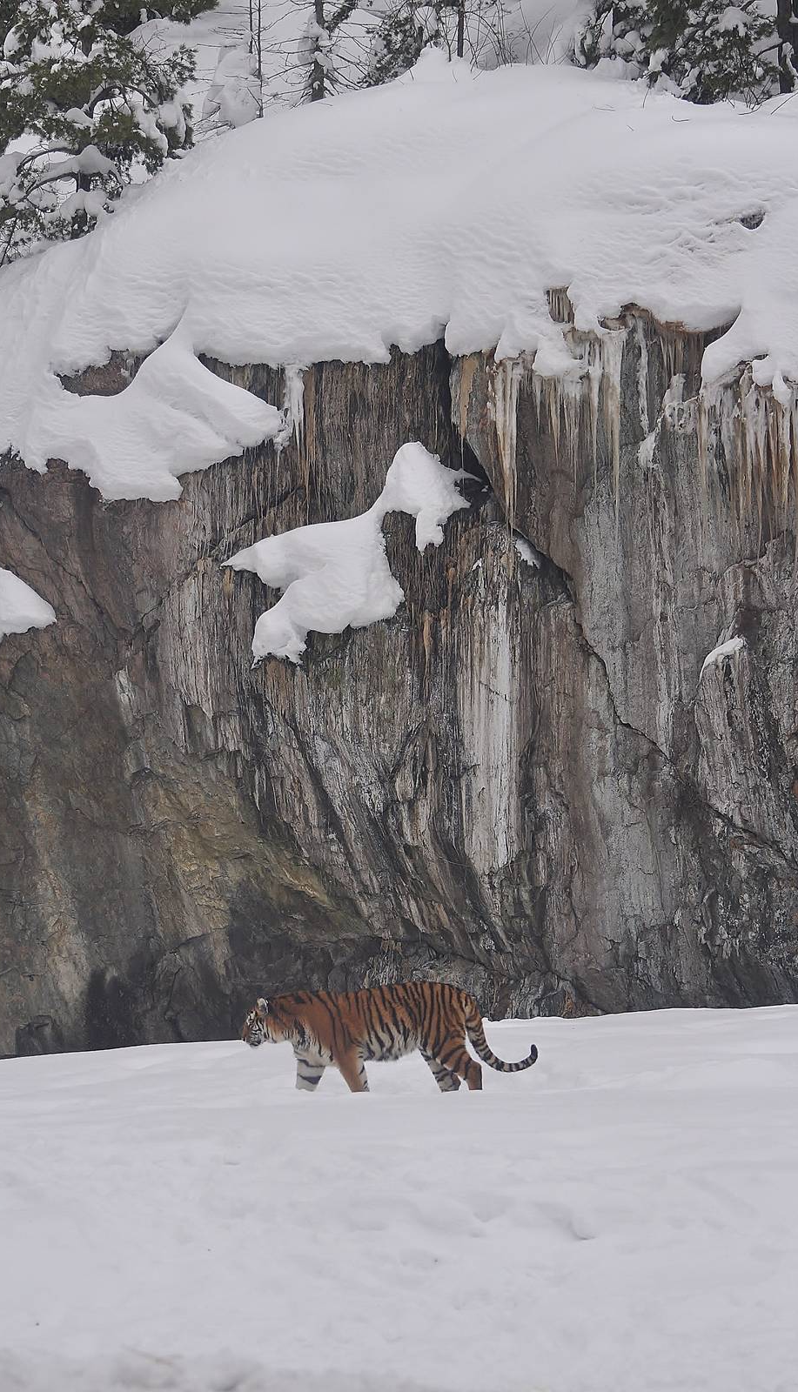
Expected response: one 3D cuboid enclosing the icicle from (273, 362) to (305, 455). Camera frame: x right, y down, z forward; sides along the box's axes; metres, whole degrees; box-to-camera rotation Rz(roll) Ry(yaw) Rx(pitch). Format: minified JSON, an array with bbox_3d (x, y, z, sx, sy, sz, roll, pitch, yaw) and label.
[{"bbox_3d":[-0.919,-2.415,38.000,0.270,0.760,0.200,0,-2,0],"label":"icicle"}]

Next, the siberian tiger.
[{"bbox_3d":[-0.069,2.584,33.500,2.200,0.930,0.480,0,-1,0],"label":"siberian tiger"}]

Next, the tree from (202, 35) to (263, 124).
[{"bbox_3d":[-1.644,-6.057,44.500,0.600,0.920,0.600,0,-2,0],"label":"tree"}]

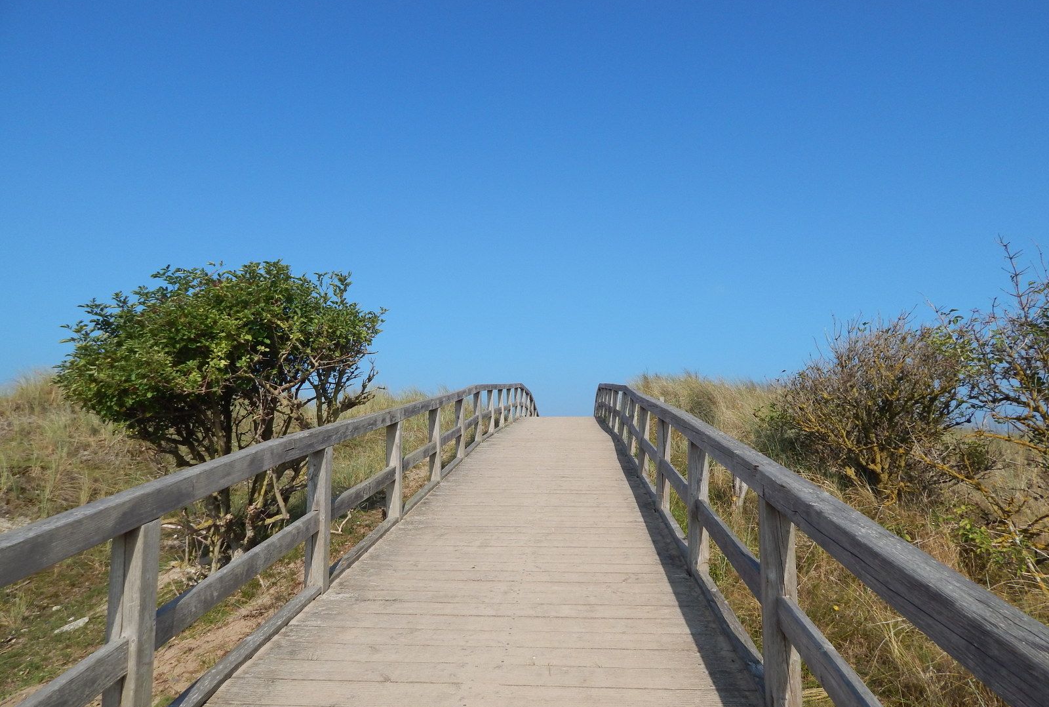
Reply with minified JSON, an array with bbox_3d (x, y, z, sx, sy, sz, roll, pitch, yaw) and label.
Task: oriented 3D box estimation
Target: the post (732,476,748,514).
[{"bbox_3d":[2.165,1.387,7.000,0.140,0.520,0.130,0,-5,4],"label":"post"}]

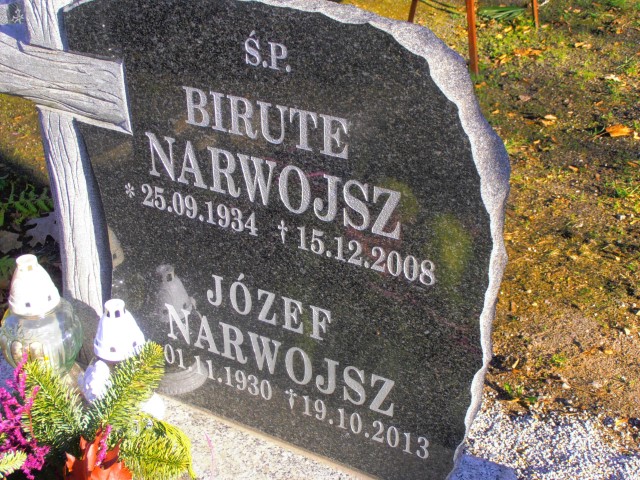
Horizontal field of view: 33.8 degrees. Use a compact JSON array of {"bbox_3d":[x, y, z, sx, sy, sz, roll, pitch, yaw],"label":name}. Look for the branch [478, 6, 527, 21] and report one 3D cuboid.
[{"bbox_3d":[0.831,-1.032,4.800,0.220,0.045,0.130,-1,25,0],"label":"branch"}]

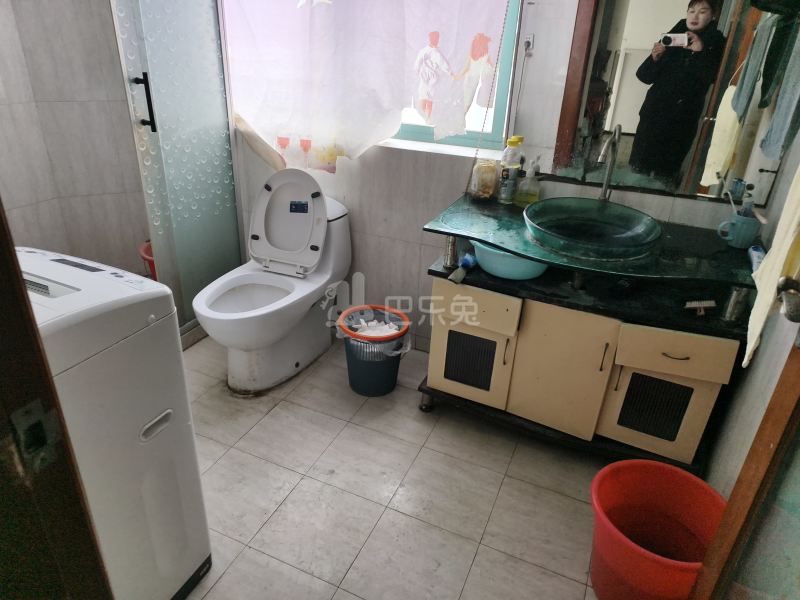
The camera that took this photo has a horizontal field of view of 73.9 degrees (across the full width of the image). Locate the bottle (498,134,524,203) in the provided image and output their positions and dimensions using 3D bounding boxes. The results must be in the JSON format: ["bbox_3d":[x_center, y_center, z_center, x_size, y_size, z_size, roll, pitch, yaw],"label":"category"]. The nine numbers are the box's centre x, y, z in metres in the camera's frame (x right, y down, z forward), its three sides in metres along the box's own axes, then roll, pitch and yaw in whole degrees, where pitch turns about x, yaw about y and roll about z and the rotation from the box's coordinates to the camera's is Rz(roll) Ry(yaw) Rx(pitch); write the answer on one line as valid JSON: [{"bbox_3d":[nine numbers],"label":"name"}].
[{"bbox_3d":[0.415,-0.480,1.971,0.071,0.246,0.069,21,32,33],"label":"bottle"}]

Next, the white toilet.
[{"bbox_3d":[-0.524,-0.090,2.182,0.390,0.810,0.730,13,28,20],"label":"white toilet"}]

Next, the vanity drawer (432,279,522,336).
[{"bbox_3d":[0.314,-0.023,1.940,0.313,0.157,0.310,13,28,20],"label":"vanity drawer"}]

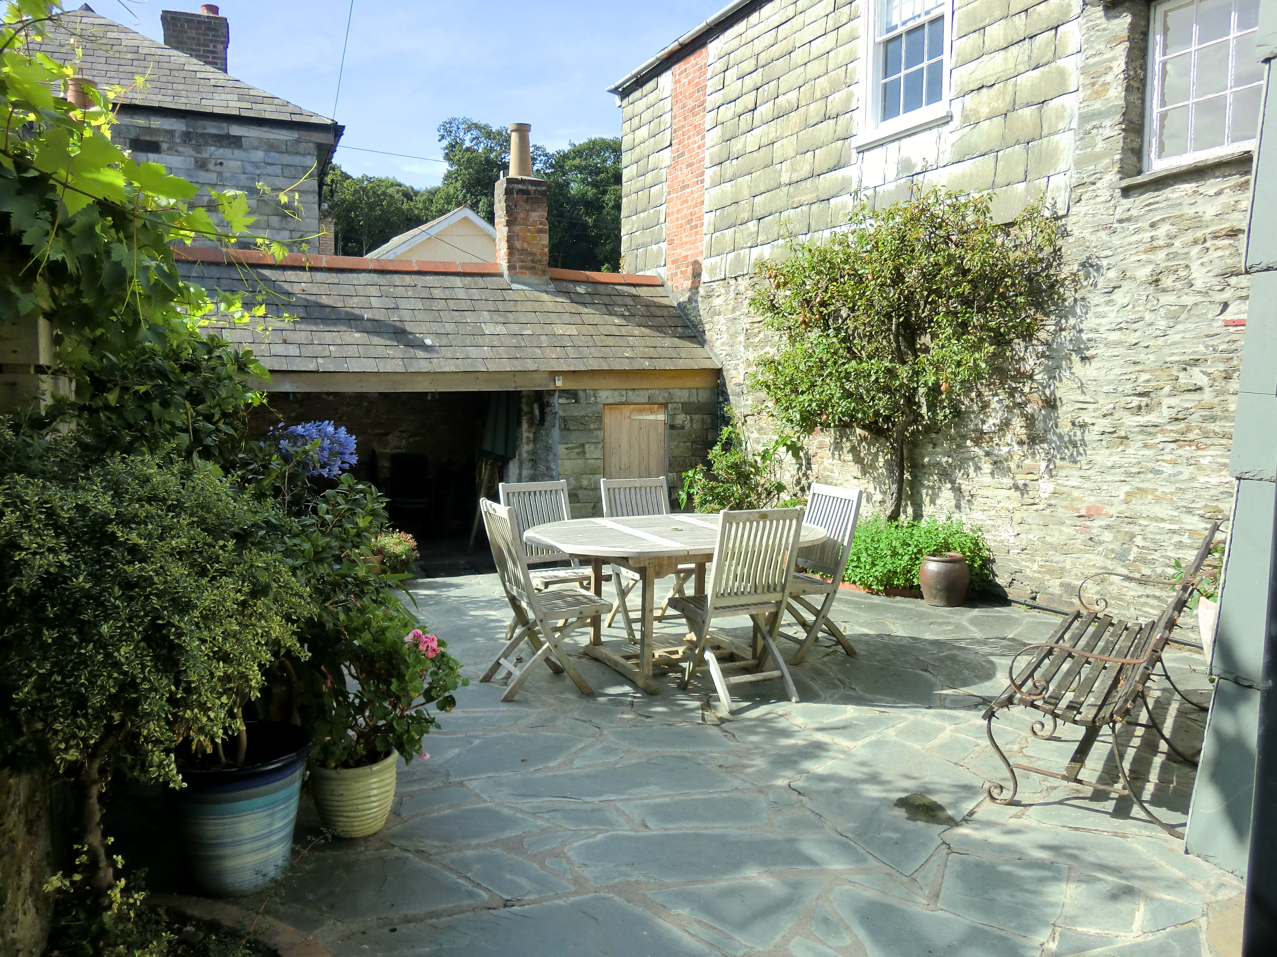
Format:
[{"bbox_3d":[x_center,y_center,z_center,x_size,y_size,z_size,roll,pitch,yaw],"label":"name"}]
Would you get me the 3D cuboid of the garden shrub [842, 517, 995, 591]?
[{"bbox_3d":[2.070,0.551,7.402,0.750,0.520,1.200,-2,6,-24],"label":"garden shrub"}]

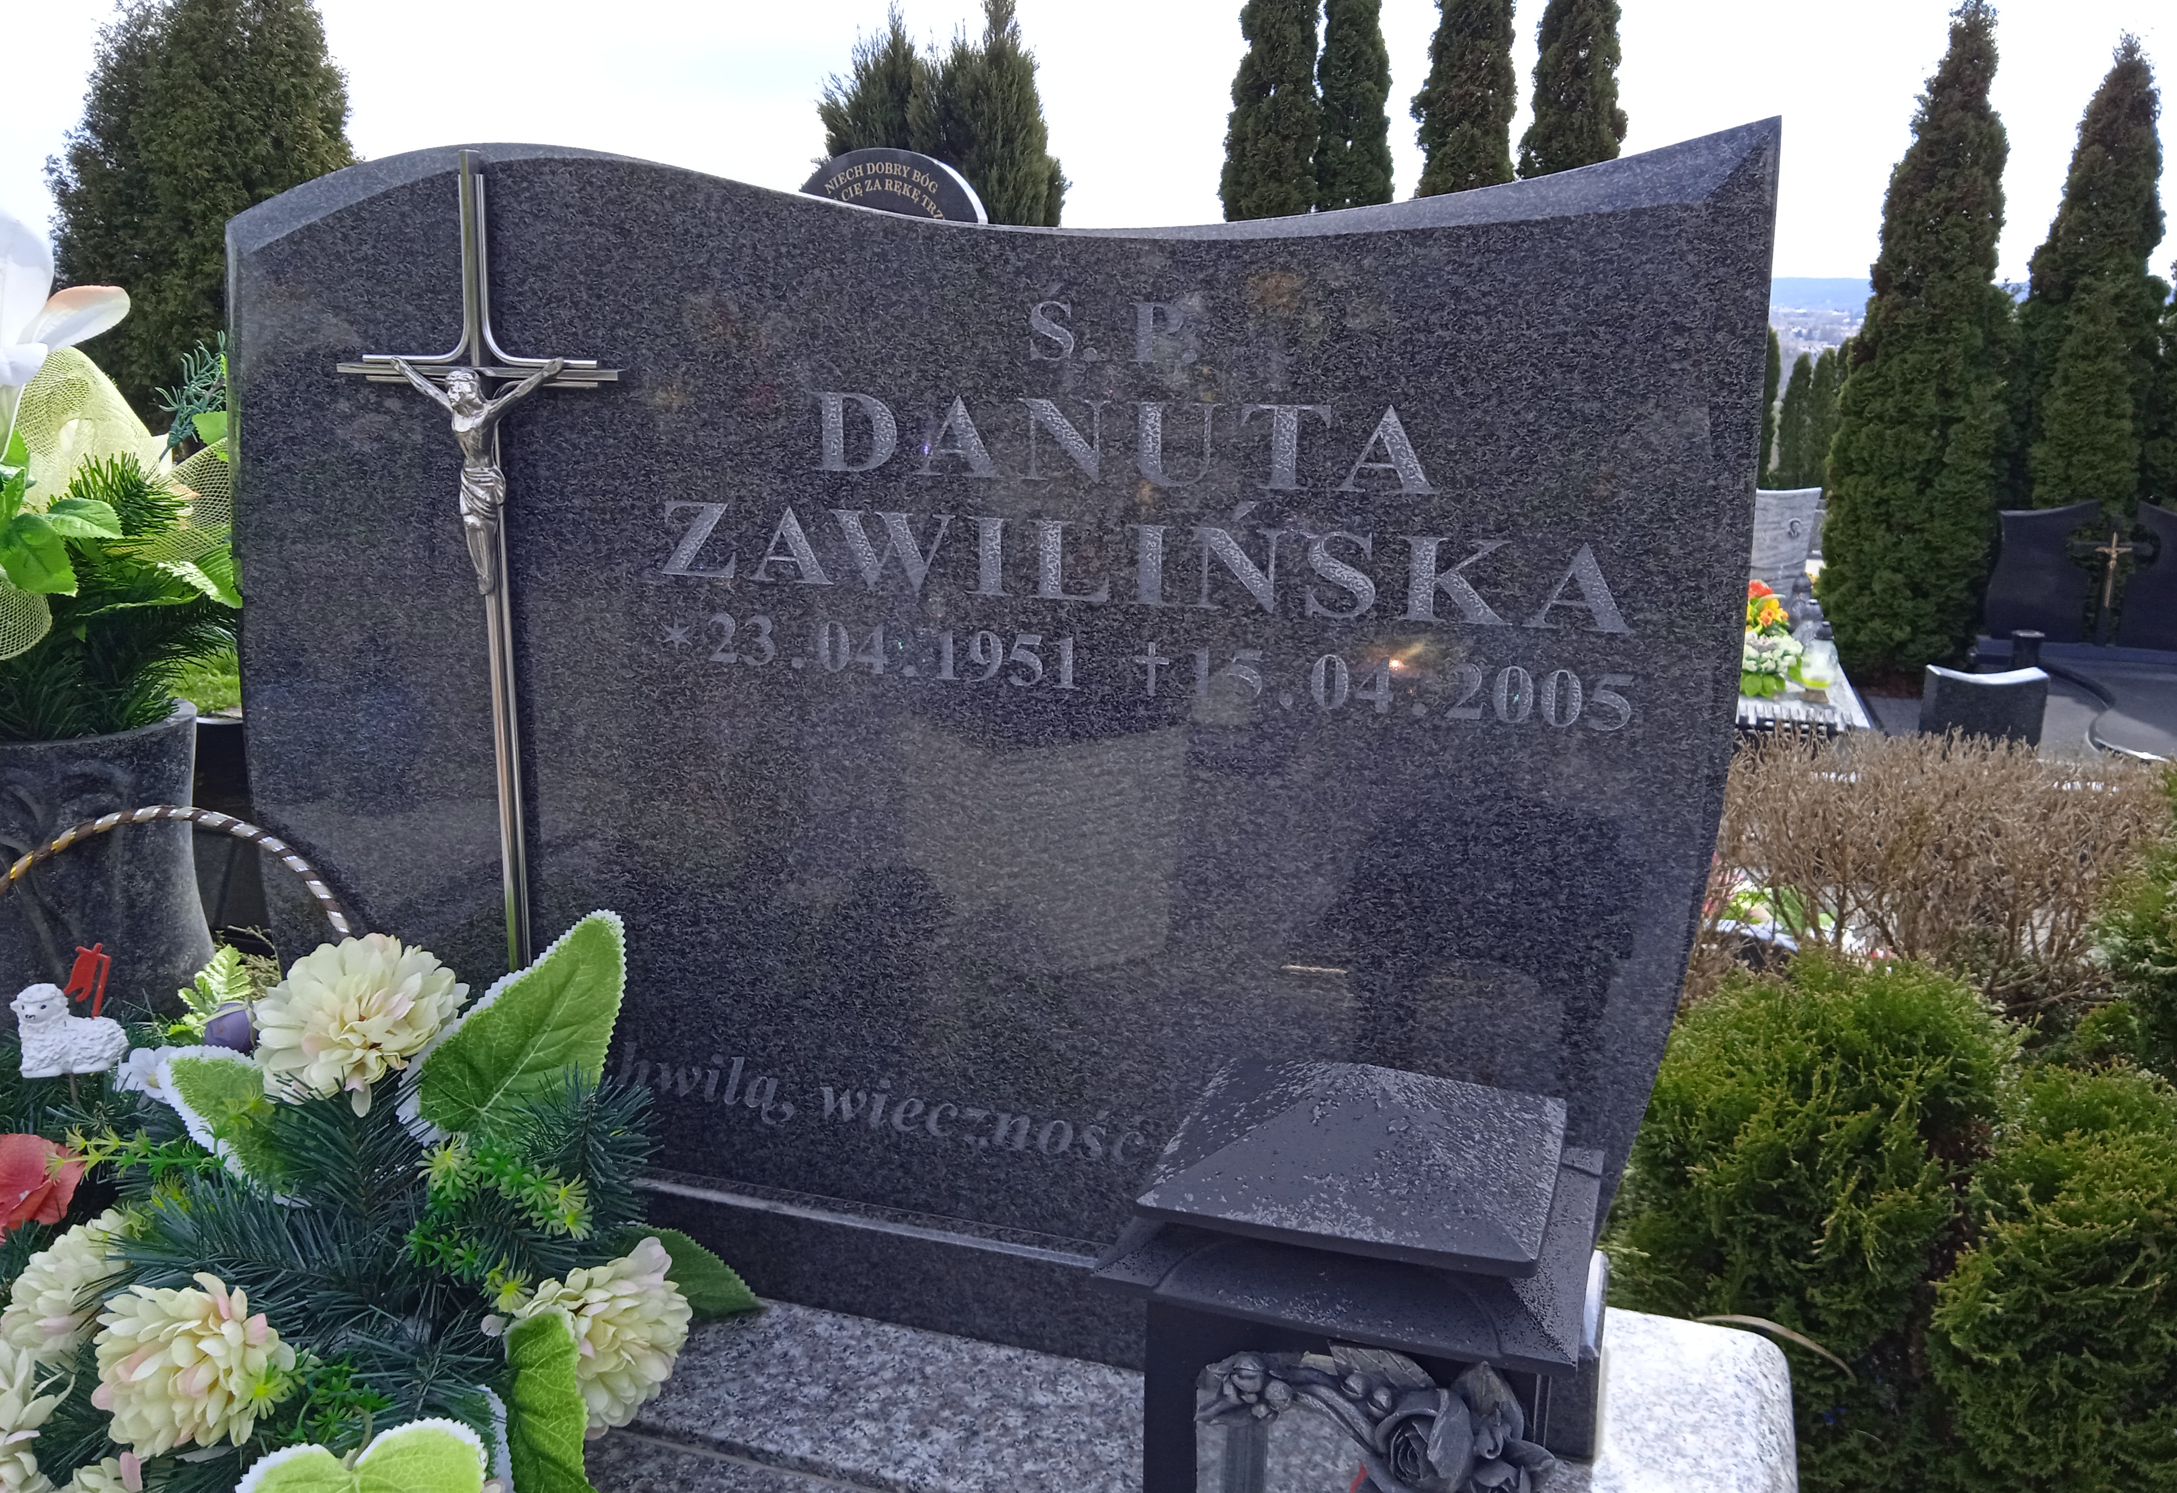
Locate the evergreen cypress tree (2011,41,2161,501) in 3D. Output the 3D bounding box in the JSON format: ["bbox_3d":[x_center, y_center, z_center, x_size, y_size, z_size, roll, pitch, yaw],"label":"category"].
[{"bbox_3d":[6.207,-2.511,10.920,0.980,3.539,0.980,8,17,28],"label":"evergreen cypress tree"}]

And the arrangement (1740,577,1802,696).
[{"bbox_3d":[2.591,-0.414,6.800,0.350,0.440,0.330,6,16,20],"label":"arrangement"}]

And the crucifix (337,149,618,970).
[{"bbox_3d":[-0.401,-0.101,1.175,0.211,0.563,0.050,5,14,16],"label":"crucifix"}]

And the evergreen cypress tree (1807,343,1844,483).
[{"bbox_3d":[11.141,-4.727,26.671,0.620,2.663,0.620,6,16,22],"label":"evergreen cypress tree"}]

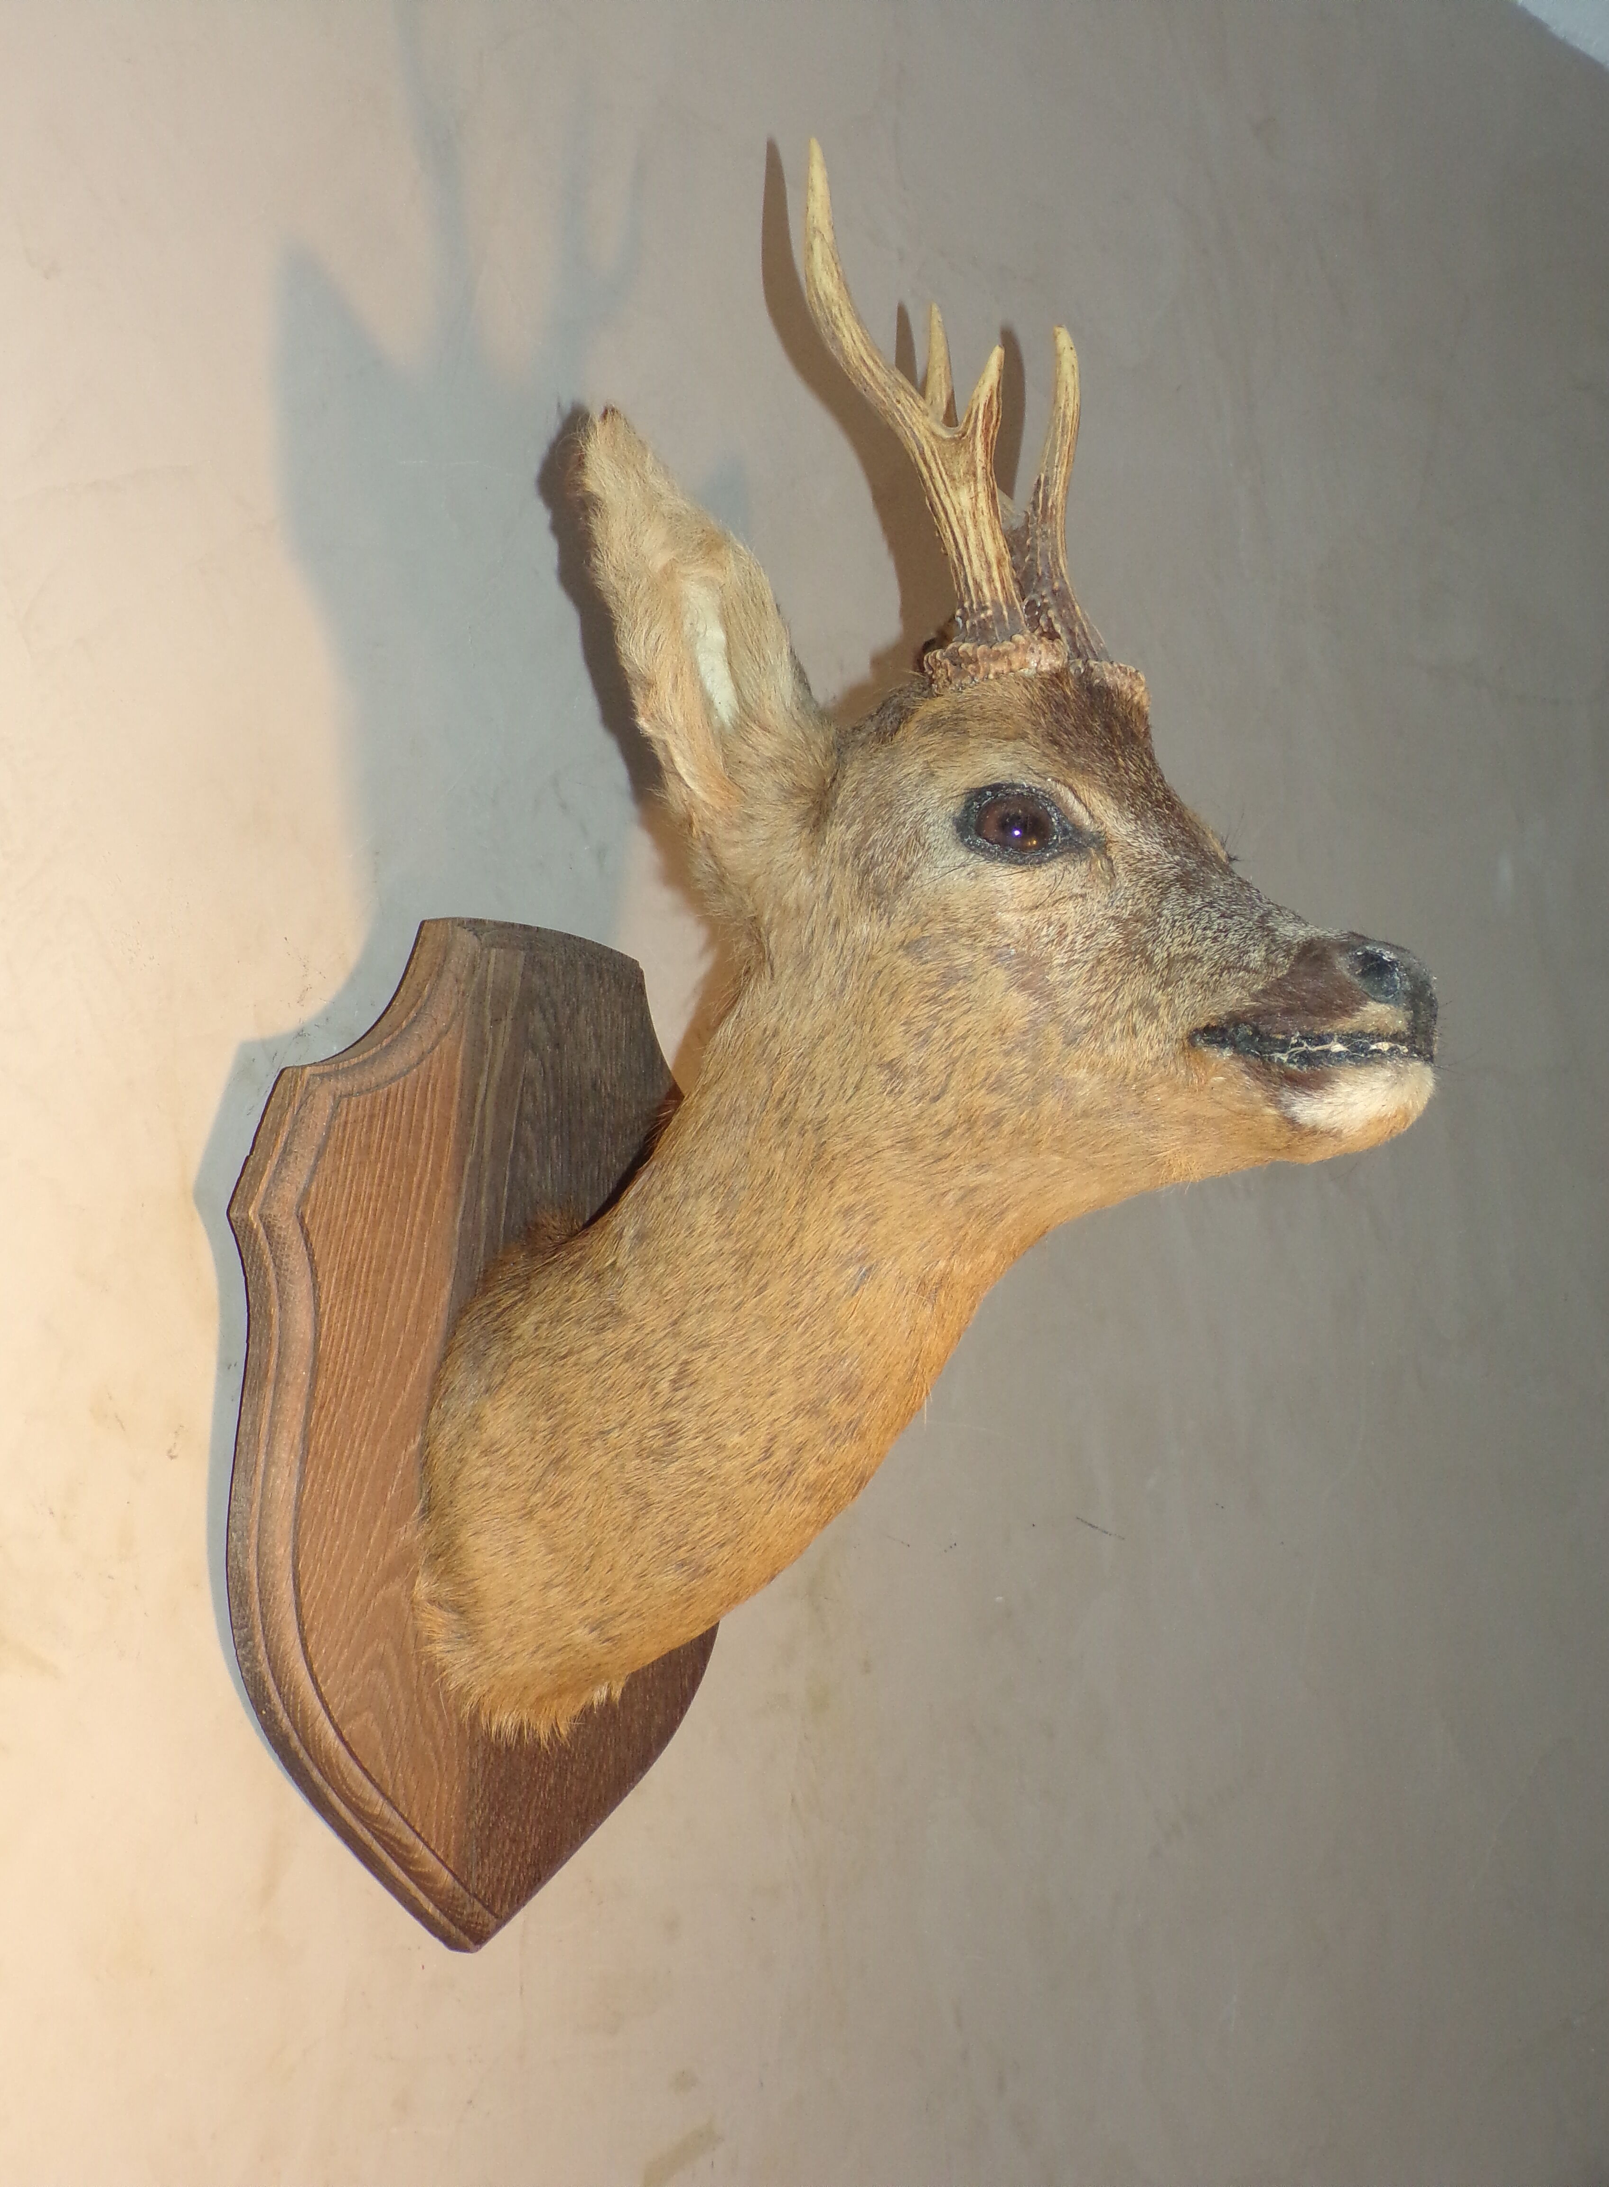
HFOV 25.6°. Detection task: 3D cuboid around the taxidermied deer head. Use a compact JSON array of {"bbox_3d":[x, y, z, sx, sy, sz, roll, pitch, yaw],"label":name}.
[{"bbox_3d":[0.046,-0.037,1.107,0.352,0.512,0.240,-1,-6,42],"label":"taxidermied deer head"}]

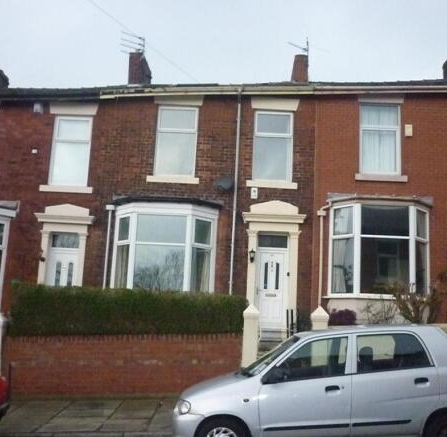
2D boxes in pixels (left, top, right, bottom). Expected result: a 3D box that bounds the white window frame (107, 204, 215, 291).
[{"bbox_3d":[-1.513,0.891,13.722,2.657,2.444,0.700,3,-9,1],"label":"white window frame"}]

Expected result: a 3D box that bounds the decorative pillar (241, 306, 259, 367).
[{"bbox_3d":[0.477,2.333,9.859,0.280,1.586,0.280,3,-10,2],"label":"decorative pillar"}]

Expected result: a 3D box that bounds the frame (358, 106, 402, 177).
[{"bbox_3d":[4.120,-2.059,14.634,1.059,1.902,0.100,3,-9,1],"label":"frame"}]

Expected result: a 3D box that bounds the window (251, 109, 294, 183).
[{"bbox_3d":[1.309,-1.874,14.626,1.003,1.898,0.100,3,-9,1],"label":"window"}]

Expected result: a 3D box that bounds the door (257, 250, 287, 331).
[{"bbox_3d":[1.245,1.800,14.086,0.770,1.926,0.100,3,-9,1],"label":"door"}]

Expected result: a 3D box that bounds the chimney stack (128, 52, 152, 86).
[{"bbox_3d":[-2.943,-4.884,19.462,0.449,1.137,1.575,3,-10,2],"label":"chimney stack"}]

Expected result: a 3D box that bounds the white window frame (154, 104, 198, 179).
[{"bbox_3d":[-1.221,-1.991,14.444,1.054,1.859,0.100,3,-10,2],"label":"white window frame"}]

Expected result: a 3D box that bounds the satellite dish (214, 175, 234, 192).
[{"bbox_3d":[0.033,-0.878,14.055,0.530,0.470,0.300,-4,-12,35],"label":"satellite dish"}]

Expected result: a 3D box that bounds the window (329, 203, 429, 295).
[{"bbox_3d":[3.827,0.778,13.463,2.450,2.179,0.630,3,-10,2],"label":"window"}]

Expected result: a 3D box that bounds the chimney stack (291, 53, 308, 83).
[{"bbox_3d":[2.641,-4.886,19.445,0.470,1.086,1.350,3,-9,1],"label":"chimney stack"}]

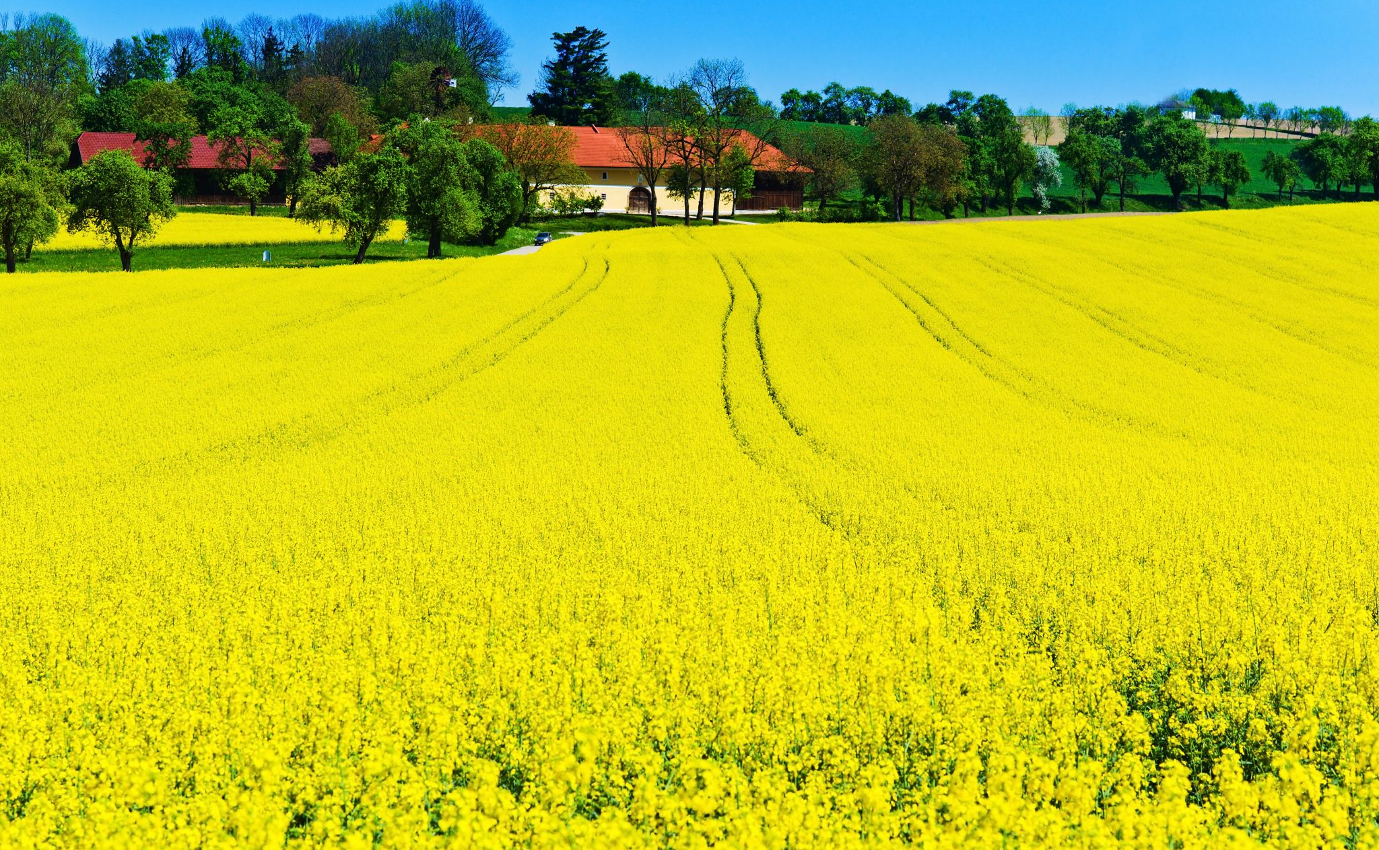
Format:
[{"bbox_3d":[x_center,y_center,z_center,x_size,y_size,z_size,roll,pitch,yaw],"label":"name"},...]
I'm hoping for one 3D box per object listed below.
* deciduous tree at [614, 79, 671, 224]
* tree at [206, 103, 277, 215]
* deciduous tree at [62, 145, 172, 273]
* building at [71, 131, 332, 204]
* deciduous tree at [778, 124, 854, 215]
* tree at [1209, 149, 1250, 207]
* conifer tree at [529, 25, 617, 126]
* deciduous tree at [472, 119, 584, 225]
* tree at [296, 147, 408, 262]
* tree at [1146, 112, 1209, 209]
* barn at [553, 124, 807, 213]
[{"bbox_3d":[-5.680,-32.320,408.000,6.520,17.010,6.520,0,1,-1],"label":"deciduous tree"},{"bbox_3d":[-58.210,-34.500,448.000,9.050,14.050,9.050,0,1,-7],"label":"tree"},{"bbox_3d":[-54.200,-20.450,328.000,10.150,11.110,10.150,0,1,-9],"label":"deciduous tree"},{"bbox_3d":[-69.360,-36.000,490.000,35.260,10.000,12.000,0,1,-17],"label":"building"},{"bbox_3d":[16.720,-33.710,455.000,10.070,11.340,10.070,0,1,2],"label":"deciduous tree"},{"bbox_3d":[67.900,-31.040,433.000,5.010,7.000,5.010,0,1,9],"label":"tree"},{"bbox_3d":[-17.390,-46.200,508.000,12.770,23.870,12.770,0,1,-2],"label":"conifer tree"},{"bbox_3d":[-20.130,-31.050,425.000,13.810,11.610,13.810,0,1,-3],"label":"deciduous tree"},{"bbox_3d":[-33.820,-21.950,345.000,10.960,11.040,10.960,0,1,-6],"label":"tree"},{"bbox_3d":[61.550,-33.320,435.000,7.670,11.730,7.670,0,1,8],"label":"tree"},{"bbox_3d":[-2.210,-34.300,472.000,35.300,11.700,13.000,0,1,-15],"label":"barn"}]

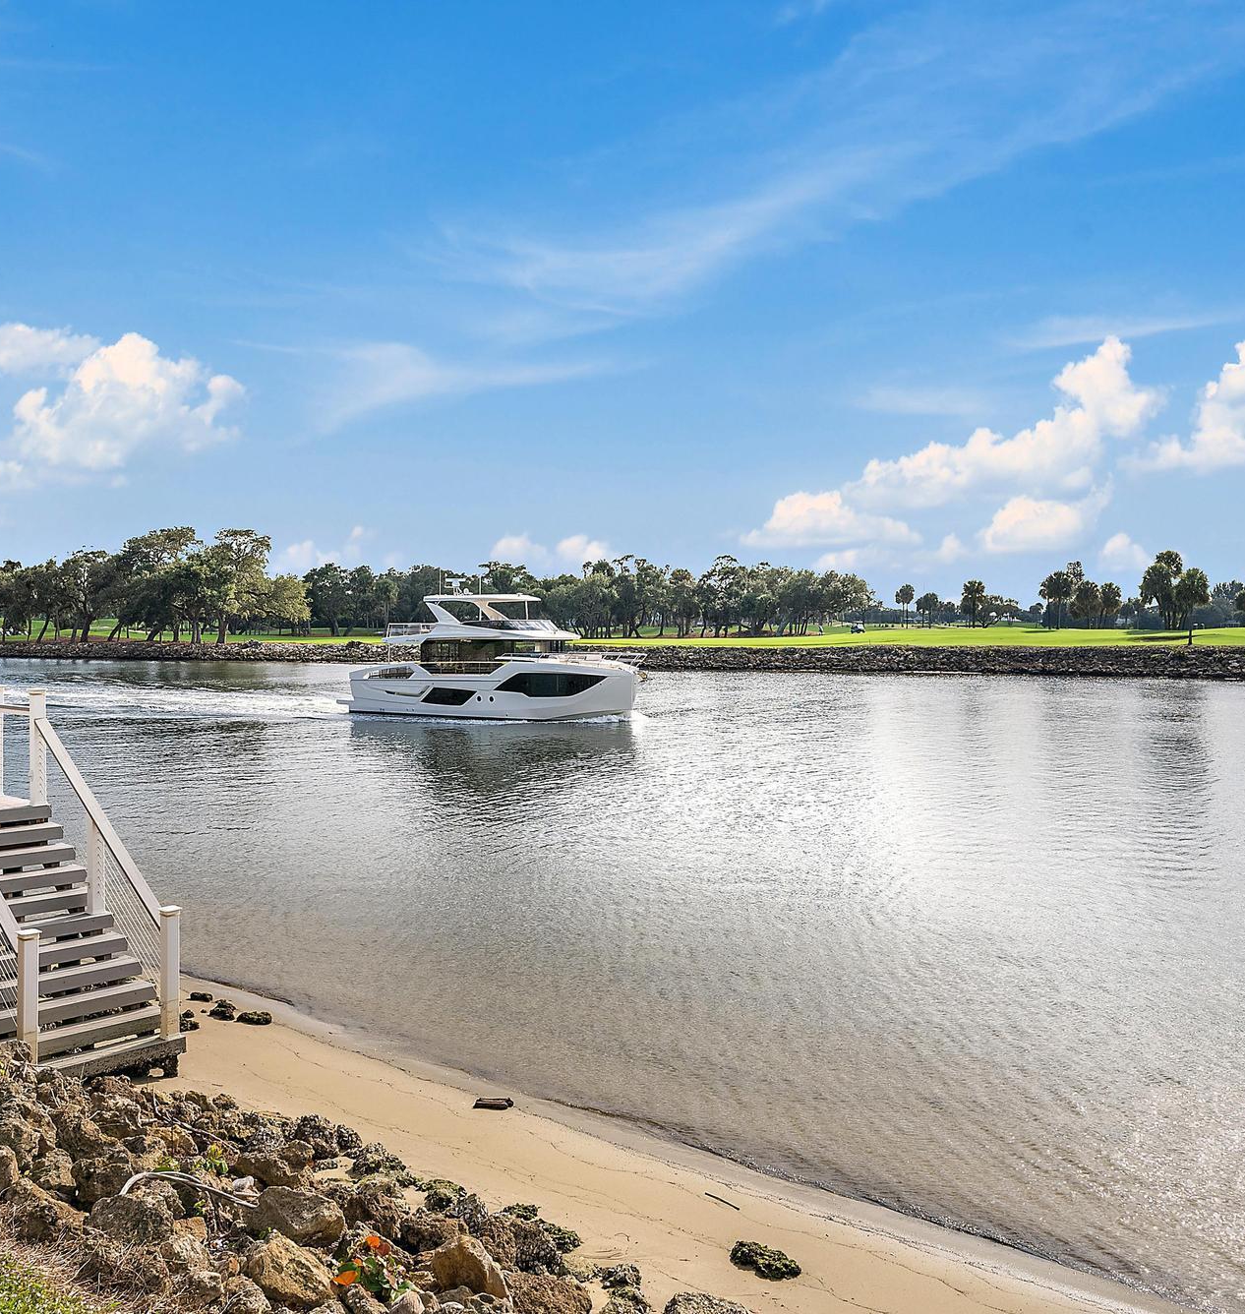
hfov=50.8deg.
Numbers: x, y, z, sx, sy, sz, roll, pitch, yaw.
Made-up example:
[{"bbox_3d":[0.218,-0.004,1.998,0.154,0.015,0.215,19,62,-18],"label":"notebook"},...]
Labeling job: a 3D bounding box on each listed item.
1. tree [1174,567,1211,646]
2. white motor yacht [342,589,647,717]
[{"bbox_3d":[63.876,-5.578,147.000,4.000,8.643,4.000,0,1,0],"label":"tree"},{"bbox_3d":[-6.992,-0.163,71.497,17.100,6.850,4.700,1,1,27],"label":"white motor yacht"}]

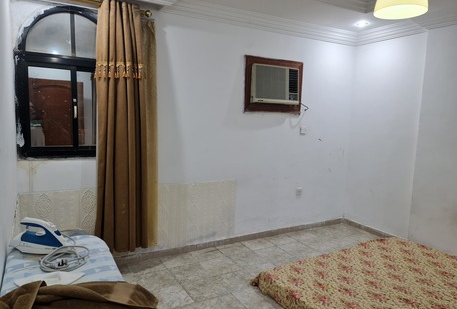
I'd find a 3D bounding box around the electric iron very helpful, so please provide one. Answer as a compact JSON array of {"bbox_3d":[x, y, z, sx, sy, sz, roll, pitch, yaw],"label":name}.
[{"bbox_3d":[-0.991,0.413,1.686,0.285,0.145,0.118,2,6,8],"label":"electric iron"}]

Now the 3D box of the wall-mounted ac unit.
[{"bbox_3d":[0.527,-0.818,3.956,0.678,0.432,0.180,-2,7,-28],"label":"wall-mounted ac unit"}]

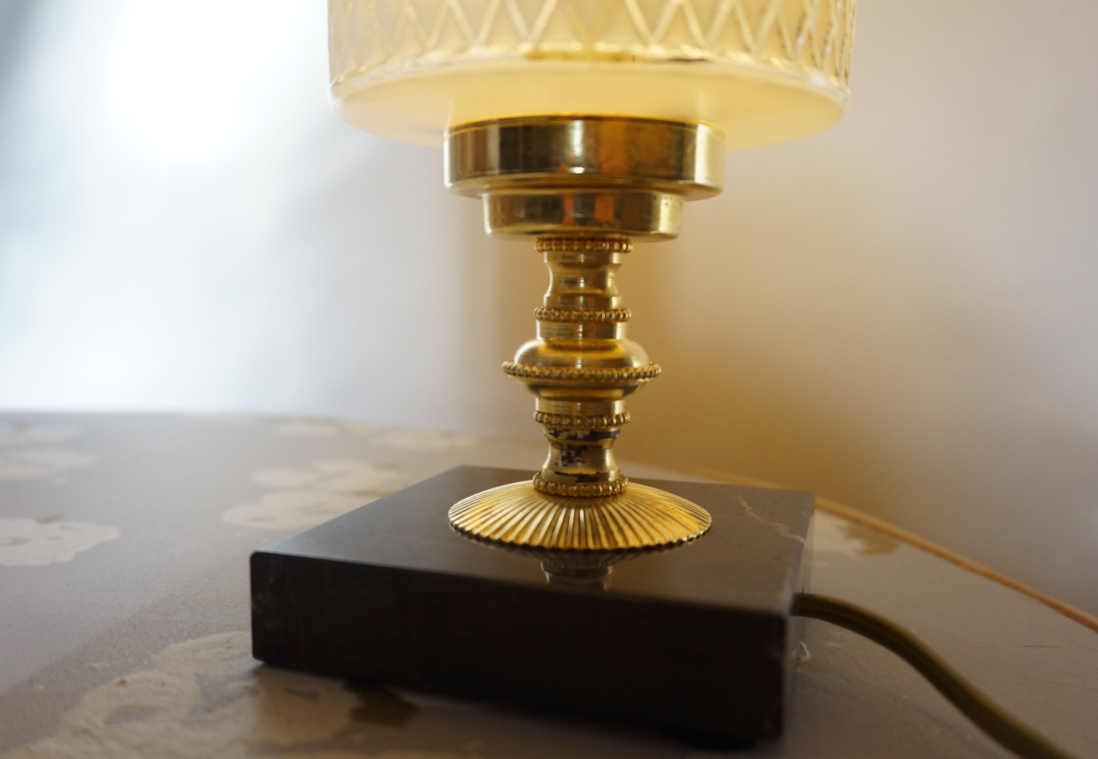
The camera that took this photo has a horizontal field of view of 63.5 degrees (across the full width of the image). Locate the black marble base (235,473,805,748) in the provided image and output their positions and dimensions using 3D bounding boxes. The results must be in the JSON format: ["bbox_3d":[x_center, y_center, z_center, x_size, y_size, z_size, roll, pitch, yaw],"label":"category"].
[{"bbox_3d":[0.006,0.043,0.212,0.105,0.022,0.103,2,5,19],"label":"black marble base"}]

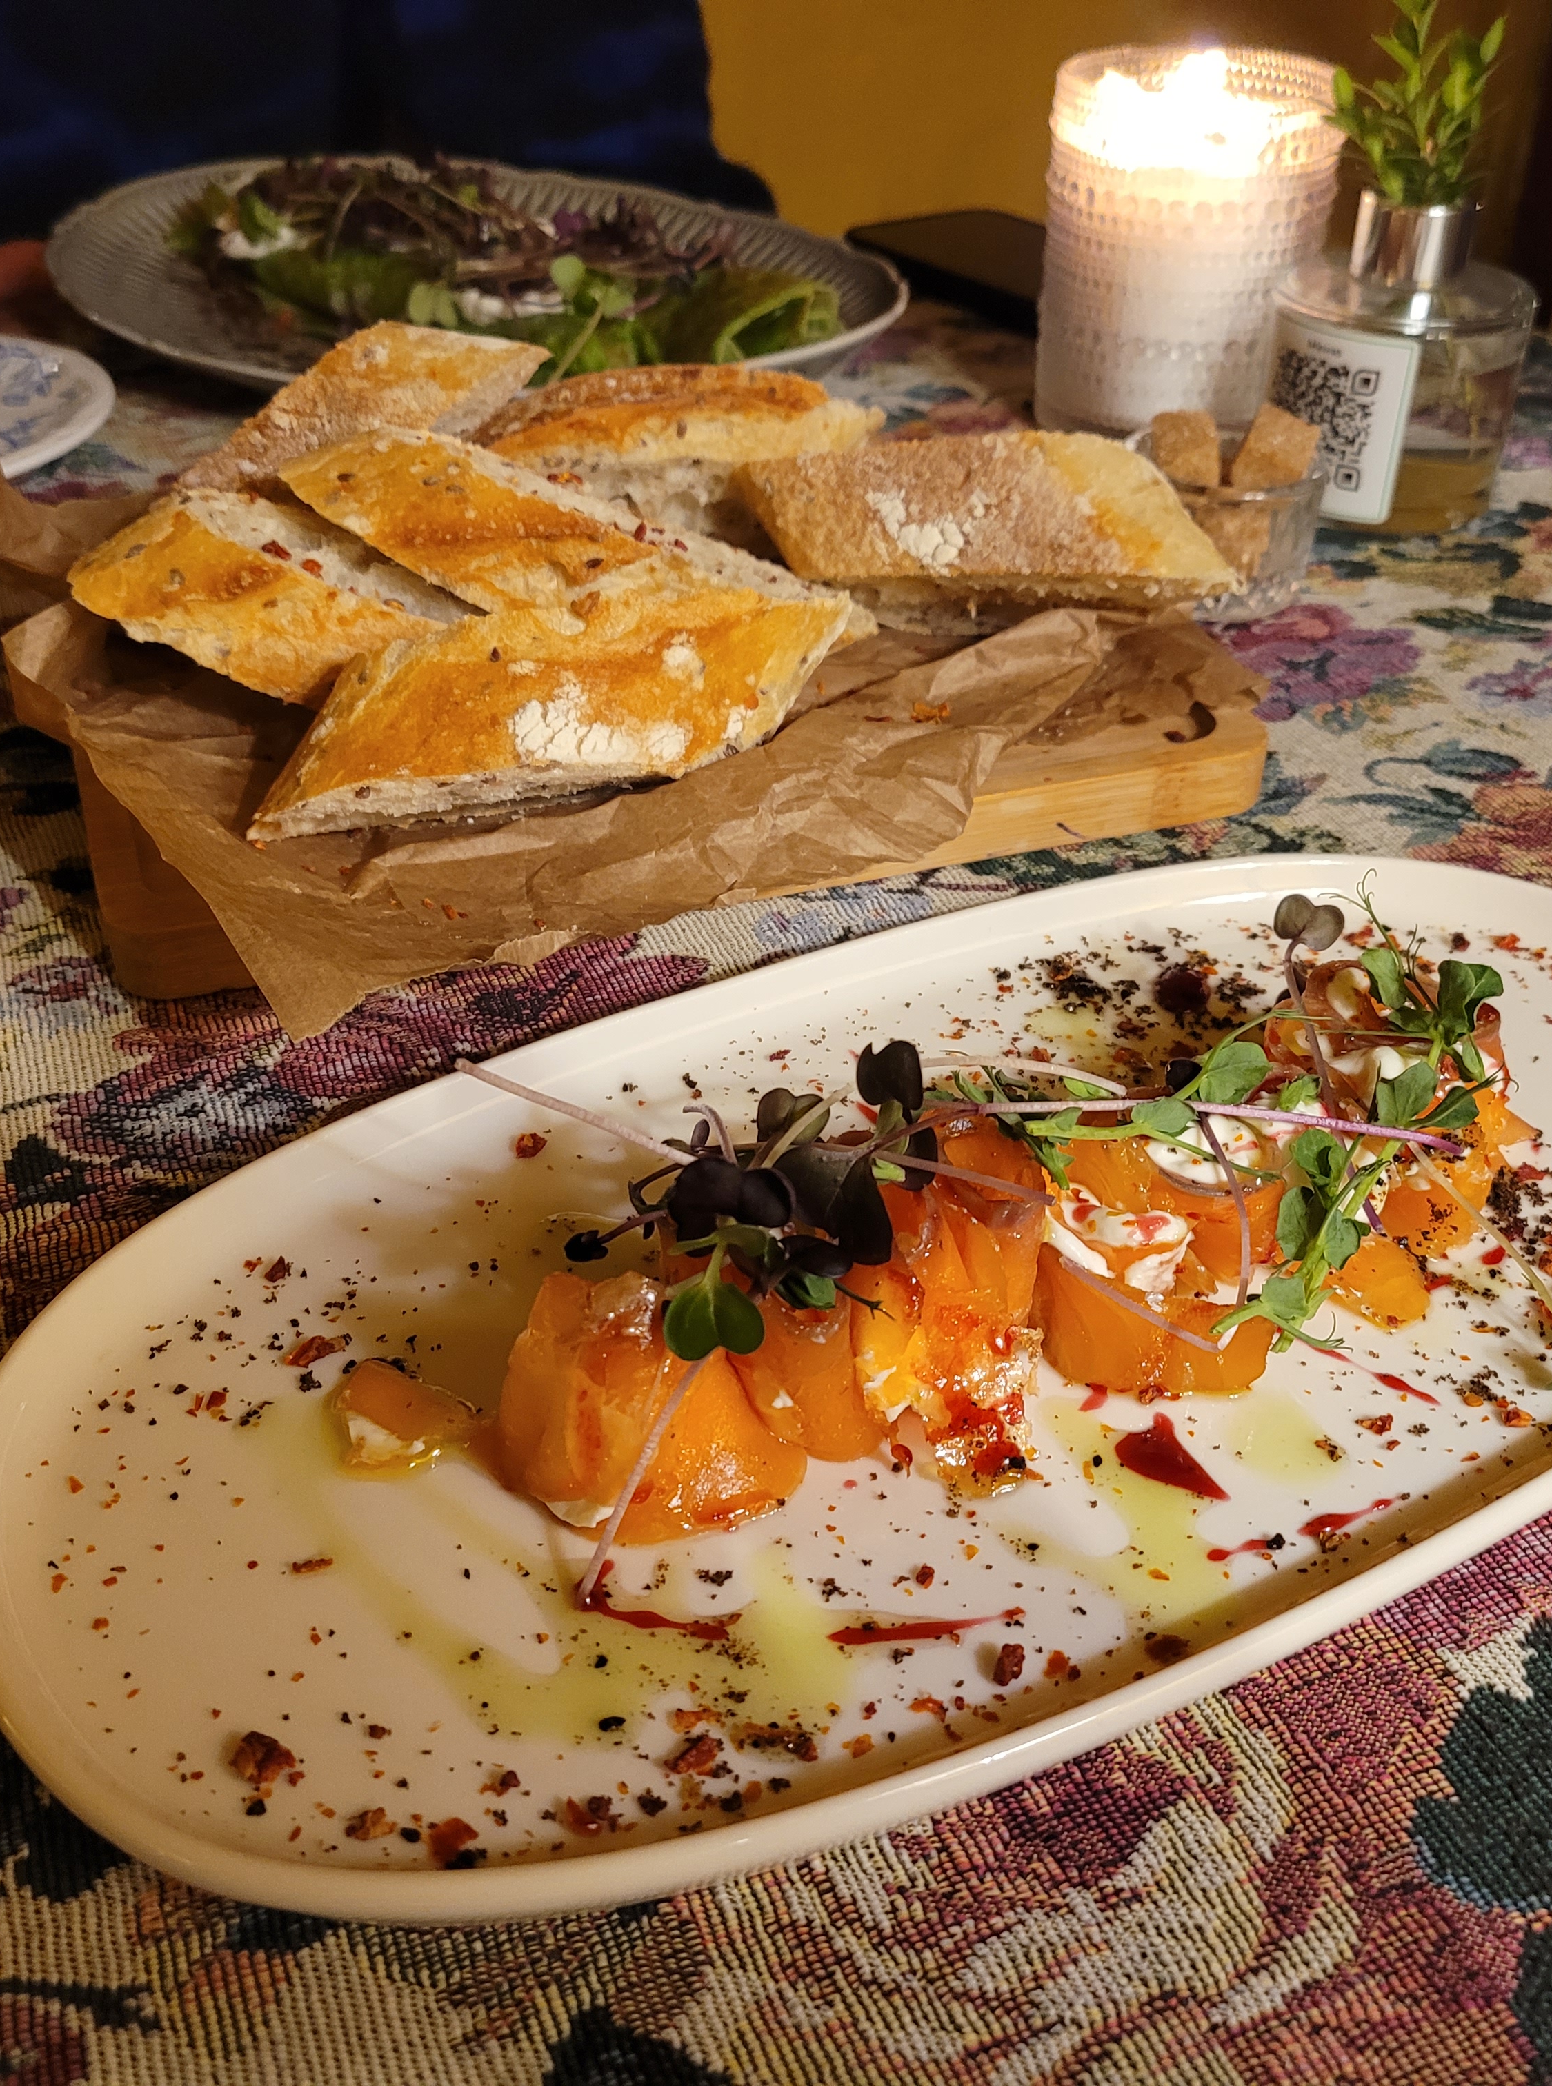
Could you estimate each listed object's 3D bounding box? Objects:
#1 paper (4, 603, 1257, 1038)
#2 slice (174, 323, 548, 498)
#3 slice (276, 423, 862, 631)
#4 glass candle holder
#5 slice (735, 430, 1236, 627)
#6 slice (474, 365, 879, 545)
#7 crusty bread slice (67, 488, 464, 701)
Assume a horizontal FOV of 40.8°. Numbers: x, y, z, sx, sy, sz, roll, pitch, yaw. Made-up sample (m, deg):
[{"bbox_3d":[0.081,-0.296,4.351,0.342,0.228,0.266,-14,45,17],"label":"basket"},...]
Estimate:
[{"bbox_3d":[-0.029,-0.077,0.444,0.260,0.037,0.165,-11,37,-16],"label":"paper"},{"bbox_3d":[-0.096,-0.140,0.488,0.100,0.047,0.052,-11,37,-16],"label":"slice"},{"bbox_3d":[-0.040,-0.098,0.431,0.120,0.044,0.055,8,36,10],"label":"slice"},{"bbox_3d":[0.119,-0.234,0.615,0.080,0.096,0.080,1,35,0],"label":"glass candle holder"},{"bbox_3d":[0.050,-0.119,0.471,0.116,0.044,0.050,-4,36,-7],"label":"slice"},{"bbox_3d":[-0.024,-0.134,0.492,0.098,0.042,0.050,3,36,2],"label":"slice"},{"bbox_3d":[-0.104,-0.092,0.429,0.096,0.038,0.050,16,38,20],"label":"crusty bread slice"}]

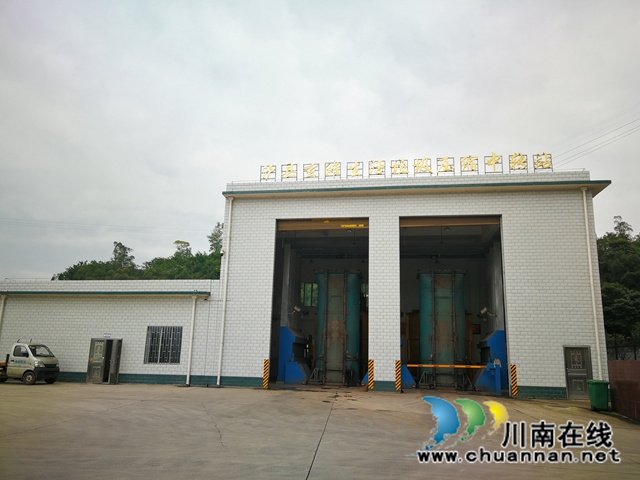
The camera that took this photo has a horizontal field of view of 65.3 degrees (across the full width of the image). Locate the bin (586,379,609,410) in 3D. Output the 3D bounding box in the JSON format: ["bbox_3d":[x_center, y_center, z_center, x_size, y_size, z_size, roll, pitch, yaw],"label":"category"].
[{"bbox_3d":[10.370,5.776,18.594,0.575,1.020,0.700,-2,-12,18],"label":"bin"}]

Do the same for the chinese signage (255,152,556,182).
[{"bbox_3d":[3.916,-3.557,24.545,14.107,0.930,0.150,-1,-12,10],"label":"chinese signage"}]

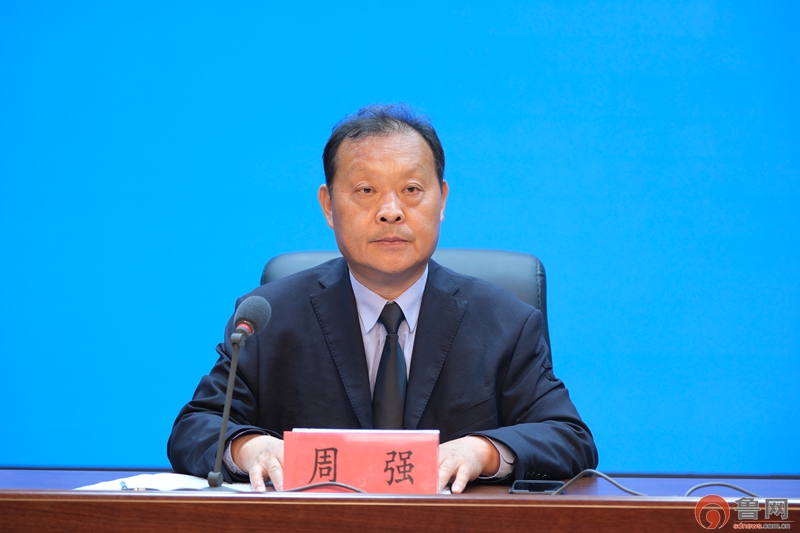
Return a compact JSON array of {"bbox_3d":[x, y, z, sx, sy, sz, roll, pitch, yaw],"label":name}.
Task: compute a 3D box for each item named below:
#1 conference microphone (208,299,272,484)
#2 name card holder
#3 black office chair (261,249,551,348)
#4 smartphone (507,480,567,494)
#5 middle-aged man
[{"bbox_3d":[-0.215,0.168,3.060,0.105,0.268,0.140,1,0,21],"label":"conference microphone"},{"bbox_3d":[-0.050,0.255,3.010,0.200,0.092,0.060,1,0,0],"label":"name card holder"},{"bbox_3d":[0.010,0.510,3.520,0.600,1.080,0.640,1,0,0],"label":"black office chair"},{"bbox_3d":[0.186,0.295,3.110,0.075,0.010,0.155,1,0,4],"label":"smartphone"},{"bbox_3d":[-0.023,0.410,3.290,0.590,1.280,0.680,1,0,-1],"label":"middle-aged man"}]

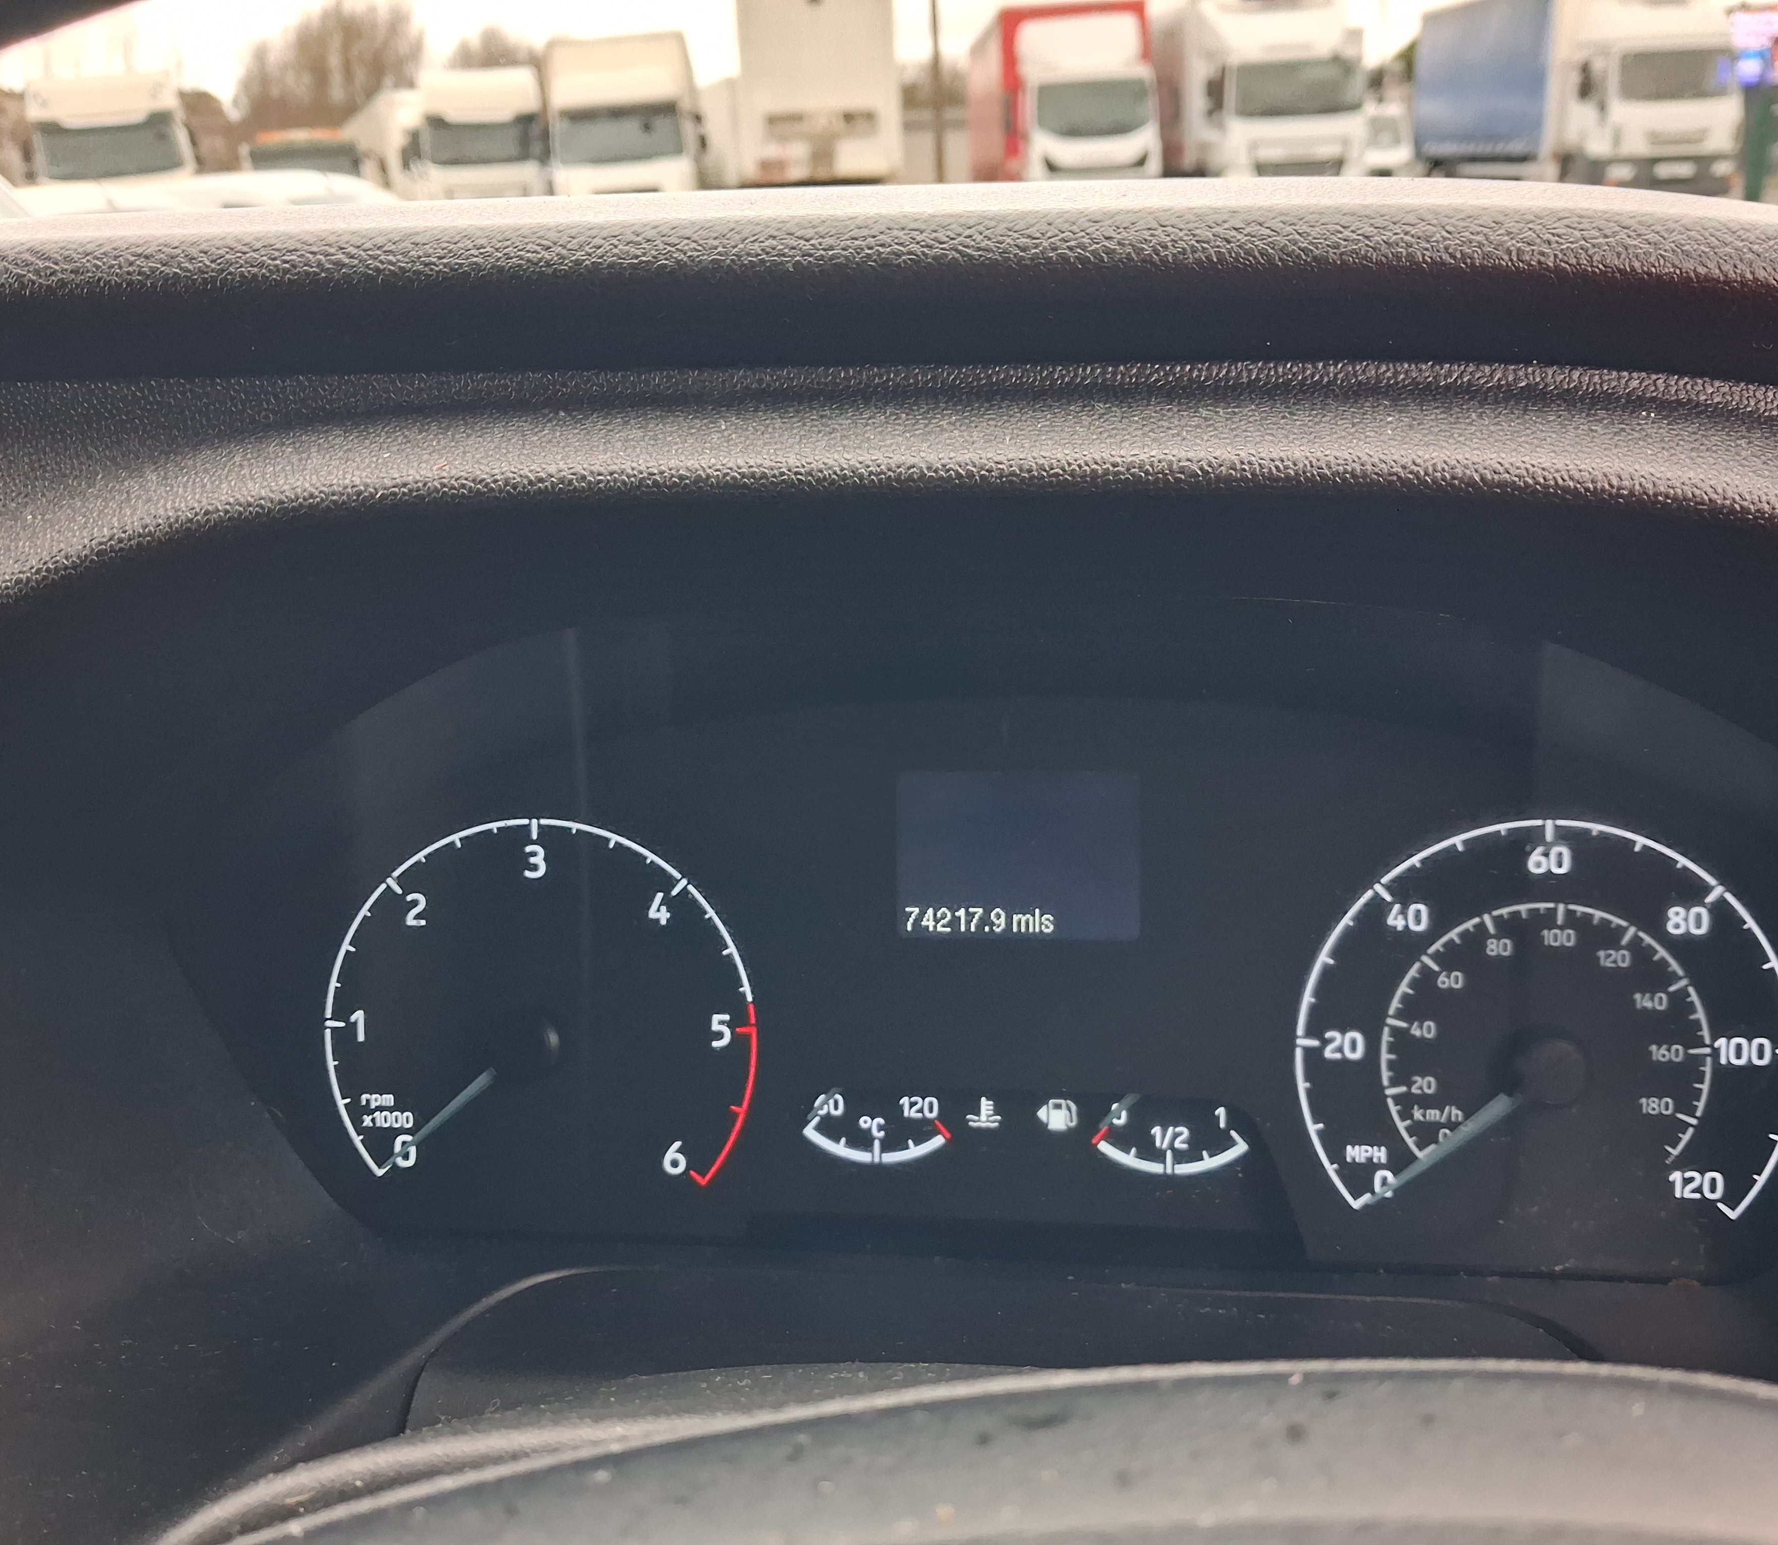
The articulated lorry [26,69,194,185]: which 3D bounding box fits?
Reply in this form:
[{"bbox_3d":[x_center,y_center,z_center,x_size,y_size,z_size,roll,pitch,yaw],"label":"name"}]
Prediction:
[{"bbox_3d":[-15.036,-11.745,32.323,2.520,3.800,6.100,-10,22,-17],"label":"articulated lorry"}]

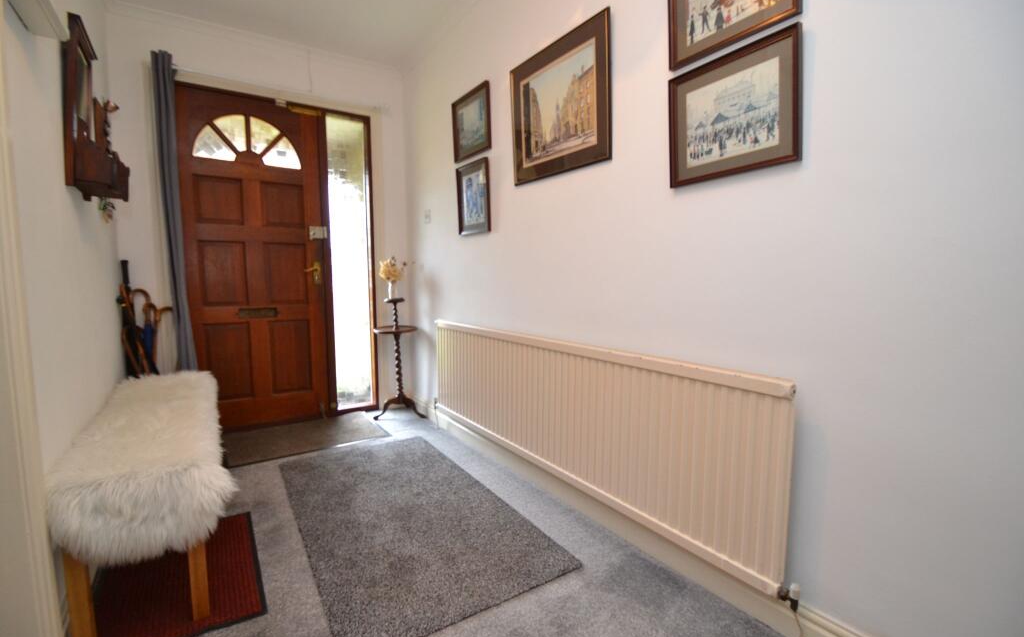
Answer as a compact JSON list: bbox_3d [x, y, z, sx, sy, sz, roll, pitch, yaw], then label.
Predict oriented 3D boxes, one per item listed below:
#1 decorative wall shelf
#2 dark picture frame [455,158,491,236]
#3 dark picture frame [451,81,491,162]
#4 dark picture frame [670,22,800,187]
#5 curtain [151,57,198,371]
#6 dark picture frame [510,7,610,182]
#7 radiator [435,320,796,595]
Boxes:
[{"bbox_3d":[-1.523,-0.698,1.569,0.127,0.565,0.410,-4,7,-36],"label":"decorative wall shelf"},{"bbox_3d":[-0.196,-0.630,2.247,0.022,0.360,0.317,-4,7,-36],"label":"dark picture frame"},{"bbox_3d":[-0.204,-1.005,2.221,0.022,0.328,0.357,-4,7,-36],"label":"dark picture frame"},{"bbox_3d":[0.600,-0.557,1.178,0.024,0.325,0.351,-4,7,-36],"label":"dark picture frame"},{"bbox_3d":[-1.879,-0.371,2.411,0.115,2.145,0.110,-4,7,-32],"label":"curtain"},{"bbox_3d":[0.184,-0.836,1.713,0.023,0.512,0.572,-4,7,-36],"label":"dark picture frame"},{"bbox_3d":[0.134,0.358,1.815,0.080,0.560,1.865,-4,7,-36],"label":"radiator"}]

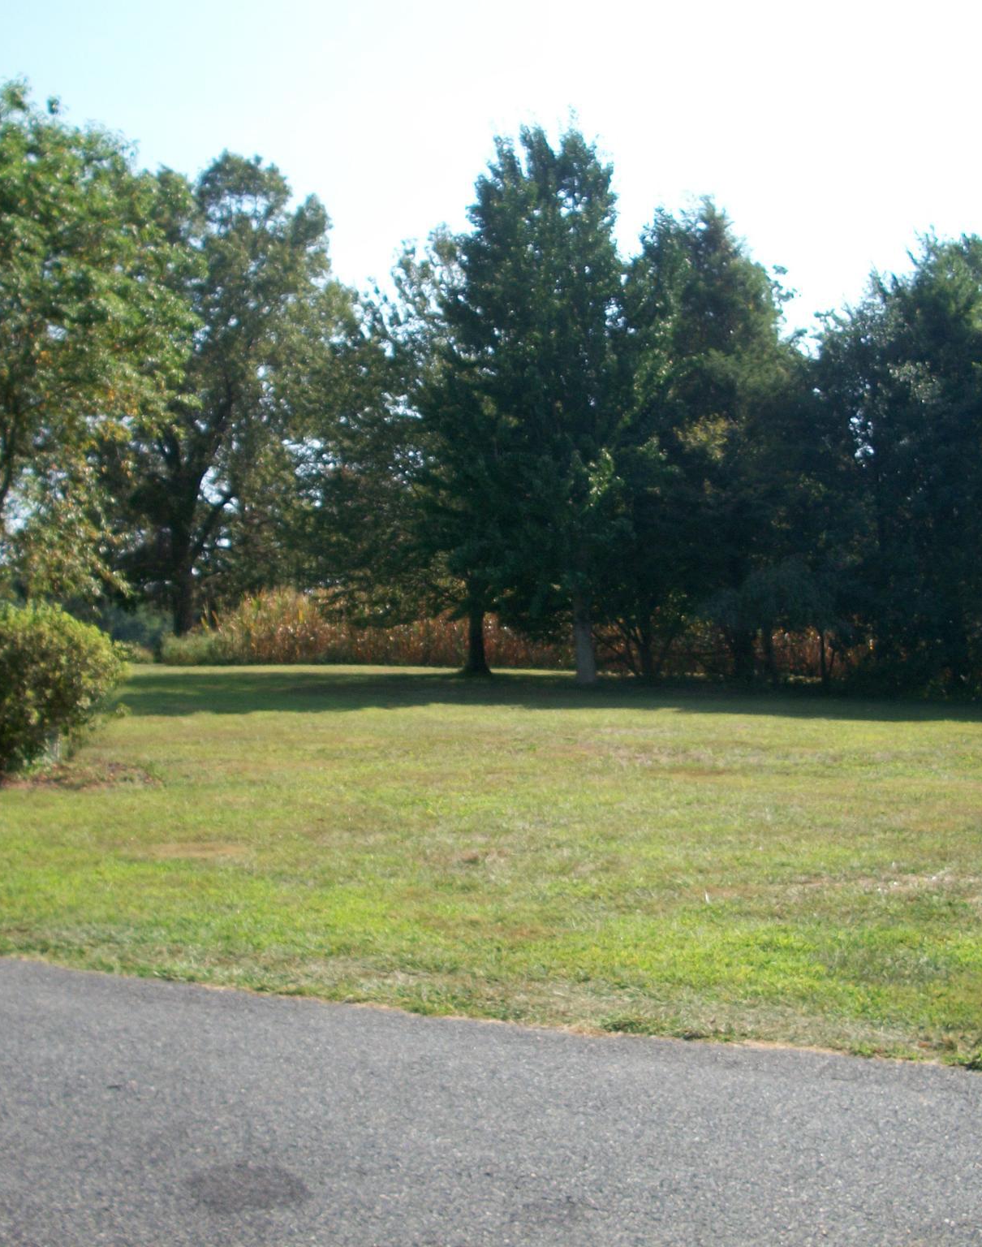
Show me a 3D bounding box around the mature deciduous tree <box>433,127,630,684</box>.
[{"bbox_3d":[1.033,-5.257,40.500,4.760,13.190,4.800,0,1,0],"label":"mature deciduous tree"}]

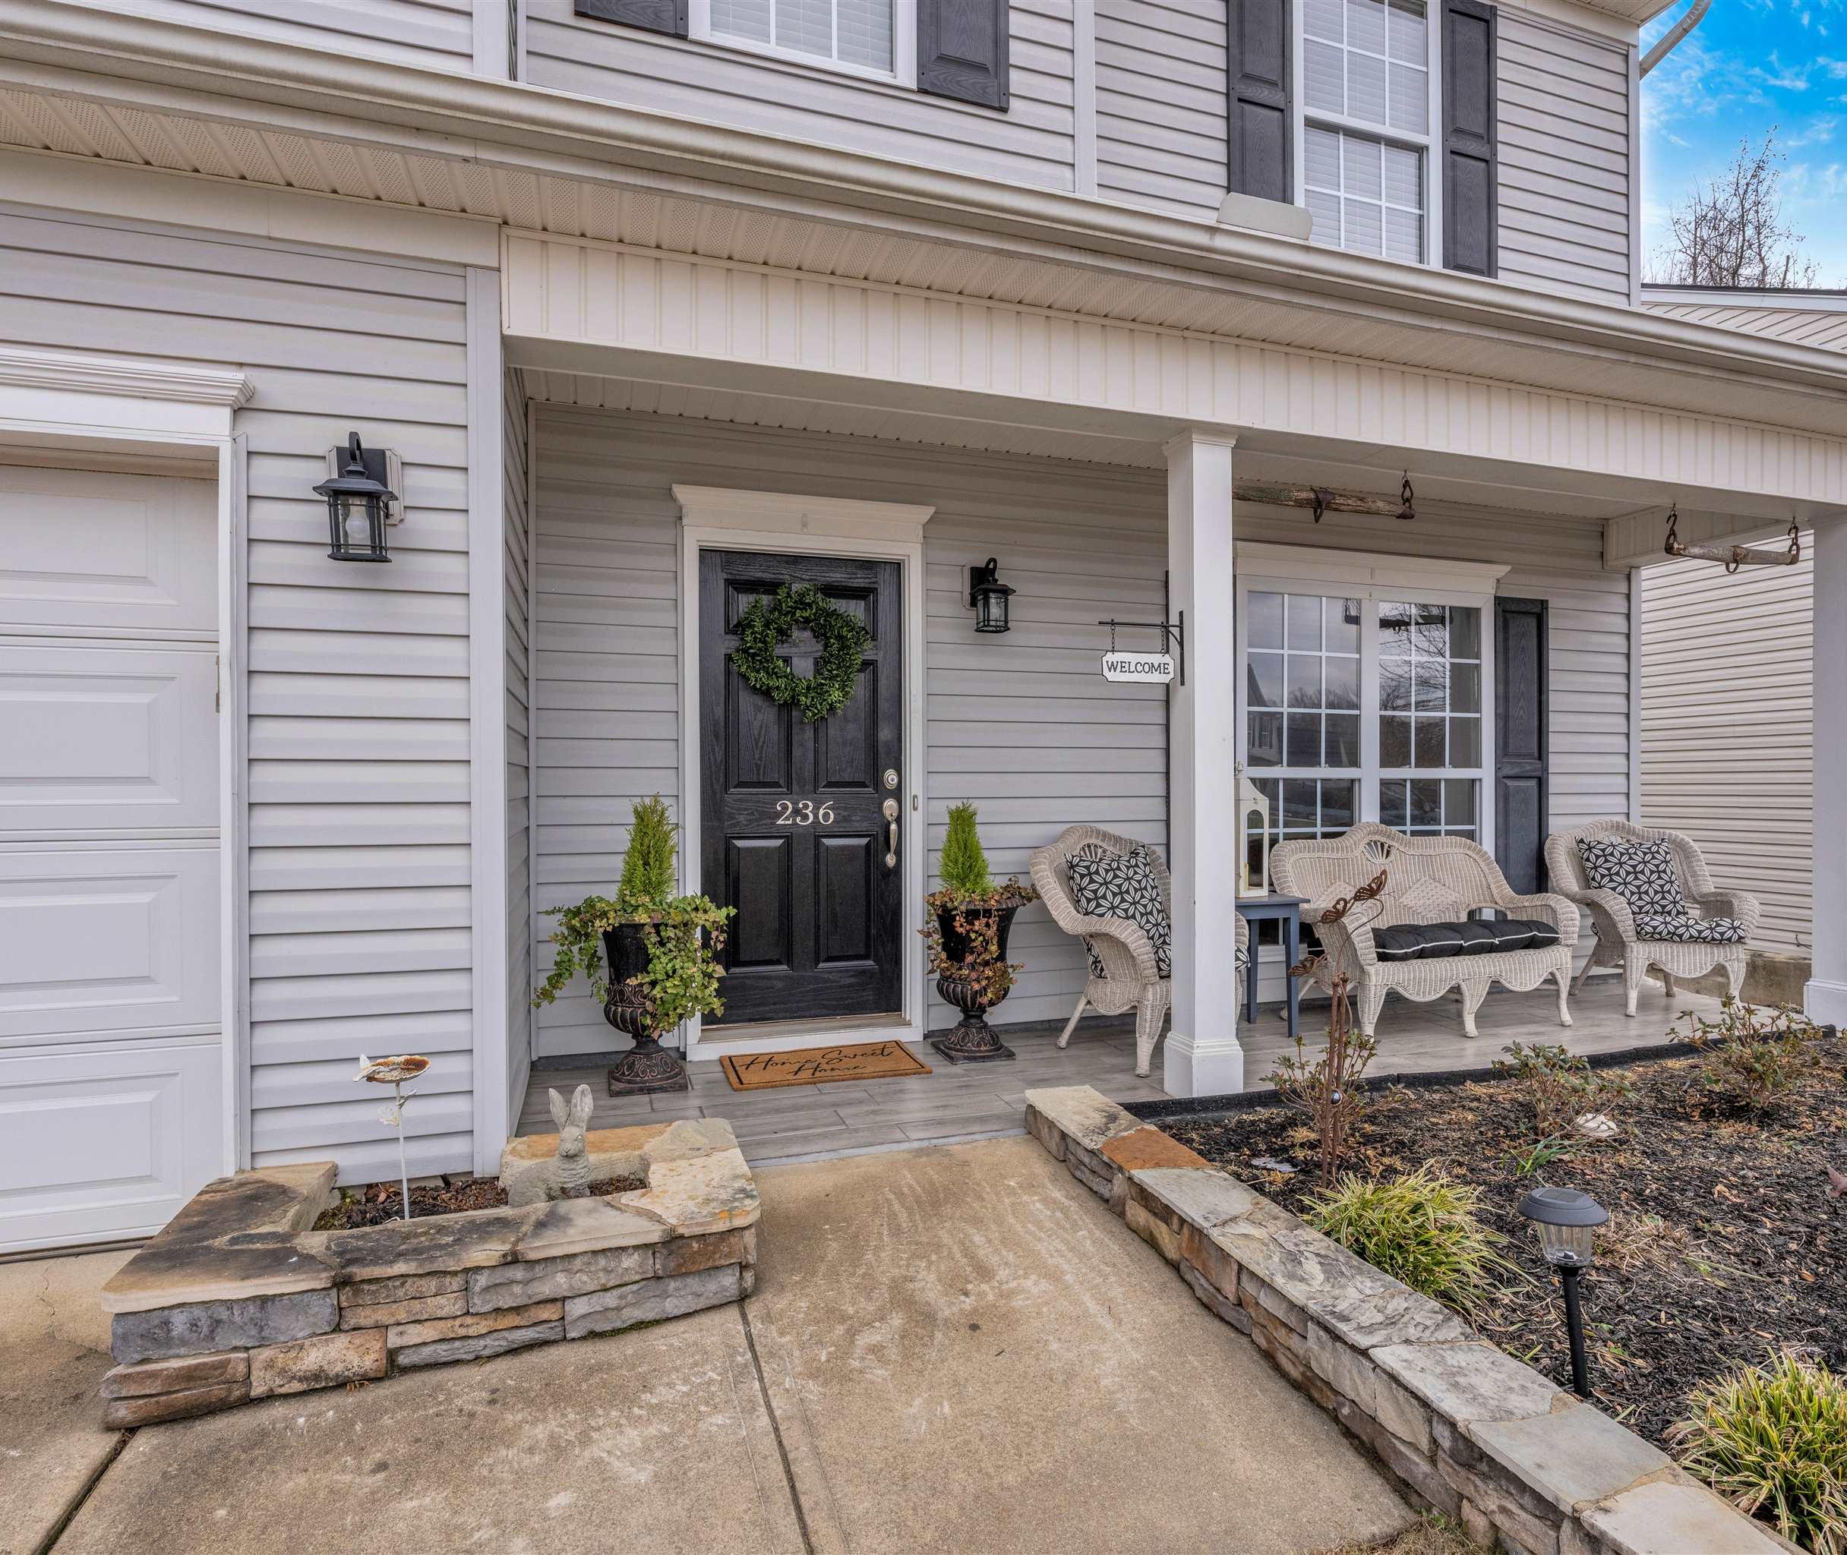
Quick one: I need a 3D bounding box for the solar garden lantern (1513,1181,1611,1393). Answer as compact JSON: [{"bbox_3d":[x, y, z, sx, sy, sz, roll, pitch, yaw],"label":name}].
[{"bbox_3d":[1.187,0.943,1.900,0.145,0.390,0.145,-6,0,-19],"label":"solar garden lantern"}]

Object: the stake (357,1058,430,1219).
[{"bbox_3d":[-1.312,0.893,2.580,0.180,0.420,0.120,-3,0,0],"label":"stake"}]

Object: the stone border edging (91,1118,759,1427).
[{"bbox_3d":[-1.099,1.143,2.572,1.320,0.255,0.690,0,0,-19],"label":"stone border edging"}]

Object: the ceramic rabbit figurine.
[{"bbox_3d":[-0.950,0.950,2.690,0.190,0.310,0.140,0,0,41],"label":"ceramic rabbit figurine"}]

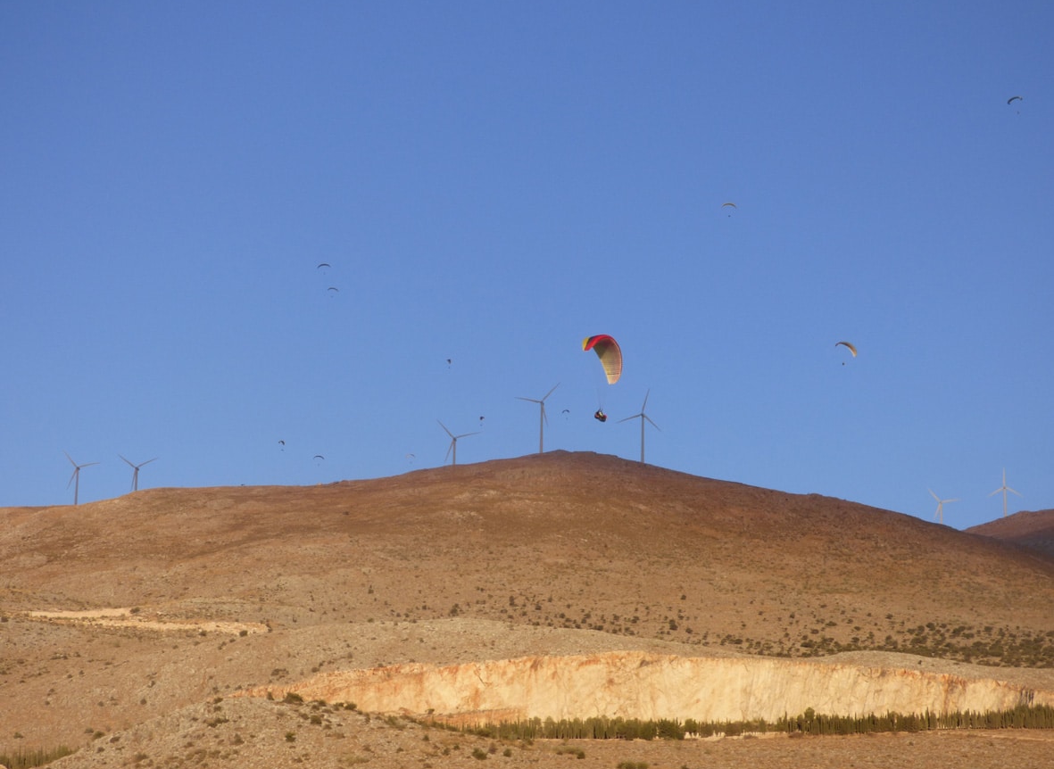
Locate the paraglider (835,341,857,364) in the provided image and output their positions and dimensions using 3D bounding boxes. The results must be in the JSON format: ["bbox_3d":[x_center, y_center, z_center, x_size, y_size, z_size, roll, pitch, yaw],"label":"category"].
[{"bbox_3d":[126.460,-12.070,1120.000,9.200,8.400,2.800,22,-11,-23],"label":"paraglider"}]

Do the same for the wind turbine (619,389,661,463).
[{"bbox_3d":[178.570,67.360,4481.500,73.900,122.700,14.000,-3,-11,18],"label":"wind turbine"}]

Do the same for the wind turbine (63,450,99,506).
[{"bbox_3d":[-798.200,173.970,5077.660,71.300,113.400,14.000,-2,-11,12],"label":"wind turbine"}]

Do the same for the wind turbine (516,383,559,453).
[{"bbox_3d":[17.510,51.540,4330.770,73.900,111.700,14.000,-3,-11,18],"label":"wind turbine"}]

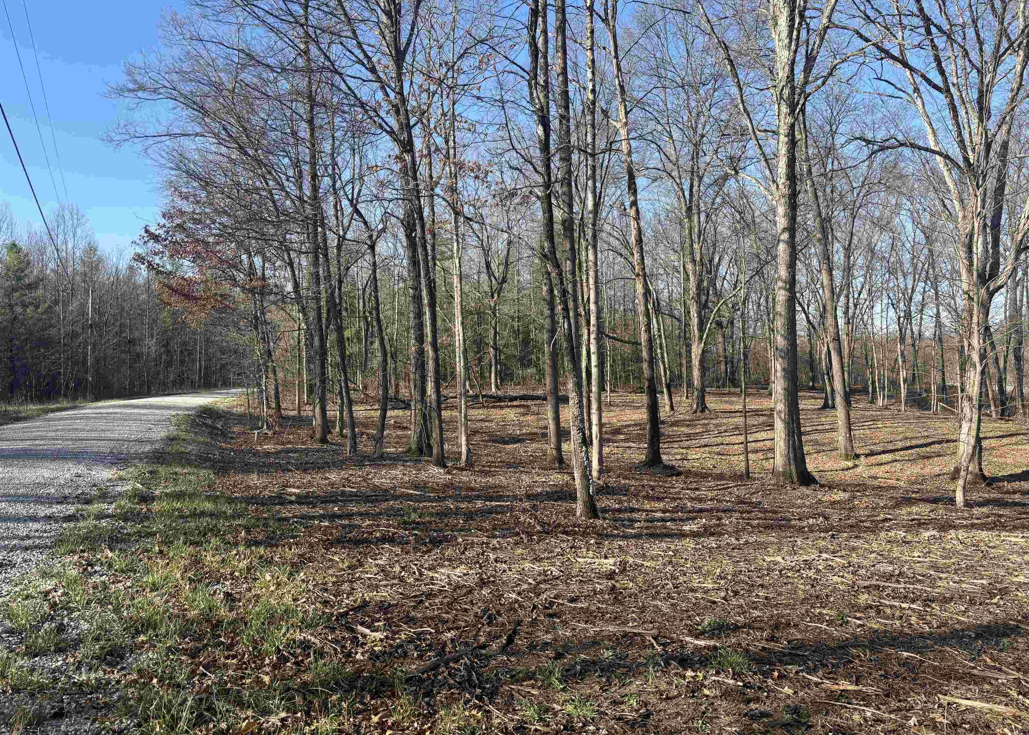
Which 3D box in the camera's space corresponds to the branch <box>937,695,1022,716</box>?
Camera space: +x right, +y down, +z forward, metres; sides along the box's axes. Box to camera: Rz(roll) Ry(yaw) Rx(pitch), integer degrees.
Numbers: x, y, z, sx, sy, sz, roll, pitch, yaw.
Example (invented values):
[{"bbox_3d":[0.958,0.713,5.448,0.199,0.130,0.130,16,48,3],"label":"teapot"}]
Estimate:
[{"bbox_3d":[2.242,1.631,3.738,0.337,0.028,0.042,0,-1,34],"label":"branch"}]

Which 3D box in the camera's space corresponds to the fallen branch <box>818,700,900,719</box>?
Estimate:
[{"bbox_3d":[1.629,1.633,3.688,0.364,0.022,0.038,0,-1,31],"label":"fallen branch"}]

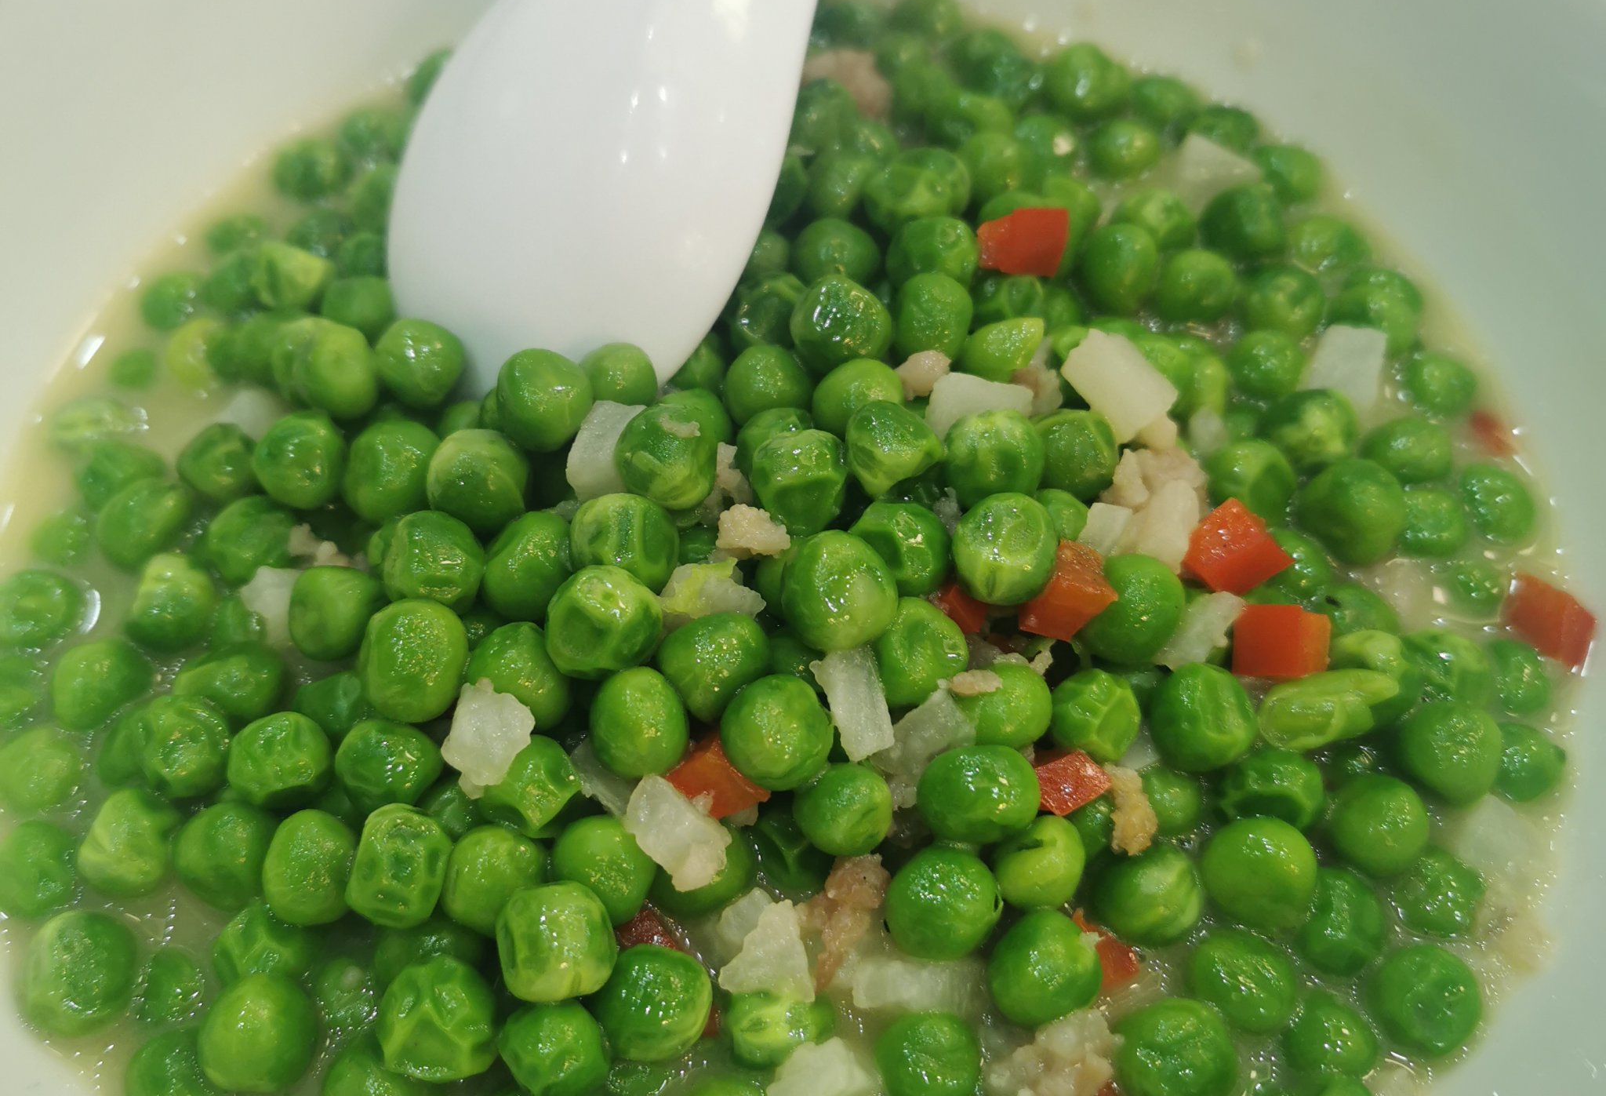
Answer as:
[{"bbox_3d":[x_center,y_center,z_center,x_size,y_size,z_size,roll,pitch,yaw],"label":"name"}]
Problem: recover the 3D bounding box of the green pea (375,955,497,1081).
[{"bbox_3d":[-0.030,0.039,0.139,0.010,0.010,0.010,0,58,0],"label":"green pea"}]

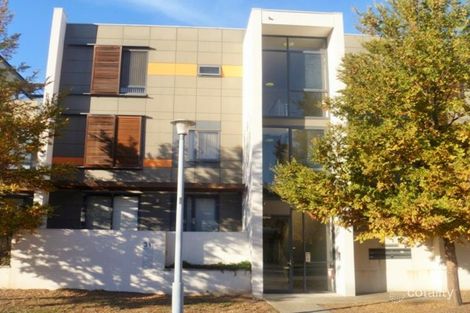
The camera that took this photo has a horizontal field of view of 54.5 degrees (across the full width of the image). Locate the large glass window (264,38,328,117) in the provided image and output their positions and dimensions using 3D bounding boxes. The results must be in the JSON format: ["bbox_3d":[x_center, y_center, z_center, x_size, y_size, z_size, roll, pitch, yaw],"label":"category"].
[{"bbox_3d":[2.159,-2.900,16.573,2.433,3.146,0.100,1,-13,-3],"label":"large glass window"}]

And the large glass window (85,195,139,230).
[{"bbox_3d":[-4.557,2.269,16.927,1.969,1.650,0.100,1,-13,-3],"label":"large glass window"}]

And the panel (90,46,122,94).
[{"bbox_3d":[-5.050,-3.436,18.027,1.072,2.055,0.070,1,-13,-3],"label":"panel"}]

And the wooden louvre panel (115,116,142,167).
[{"bbox_3d":[-4.080,-0.572,17.474,0.970,2.006,0.070,1,-13,-3],"label":"wooden louvre panel"}]

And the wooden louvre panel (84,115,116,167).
[{"bbox_3d":[-5.099,-0.602,17.372,1.079,2.005,0.070,1,-13,-3],"label":"wooden louvre panel"}]

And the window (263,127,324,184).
[{"bbox_3d":[2.116,0.059,15.889,2.413,2.199,0.100,1,-13,-3],"label":"window"}]

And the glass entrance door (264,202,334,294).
[{"bbox_3d":[2.098,3.005,15.210,2.443,2.957,0.100,1,-13,-3],"label":"glass entrance door"}]

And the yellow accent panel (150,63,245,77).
[{"bbox_3d":[-1.579,-3.456,18.383,3.771,0.494,0.060,1,-13,-3],"label":"yellow accent panel"}]

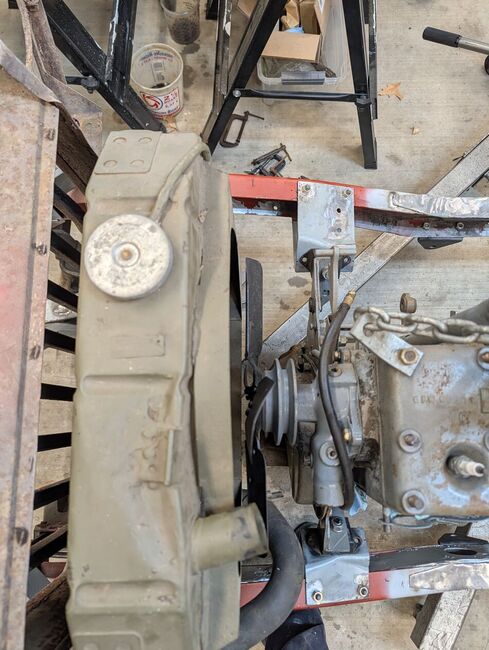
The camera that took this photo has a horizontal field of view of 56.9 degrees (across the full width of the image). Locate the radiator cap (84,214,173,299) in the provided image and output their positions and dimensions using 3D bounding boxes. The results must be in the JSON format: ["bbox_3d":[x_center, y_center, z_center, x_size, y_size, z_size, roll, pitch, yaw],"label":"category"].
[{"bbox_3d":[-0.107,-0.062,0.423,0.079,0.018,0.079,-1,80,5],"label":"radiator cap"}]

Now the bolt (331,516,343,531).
[{"bbox_3d":[0.159,0.342,0.775,0.018,0.020,0.018,-9,36,0],"label":"bolt"}]

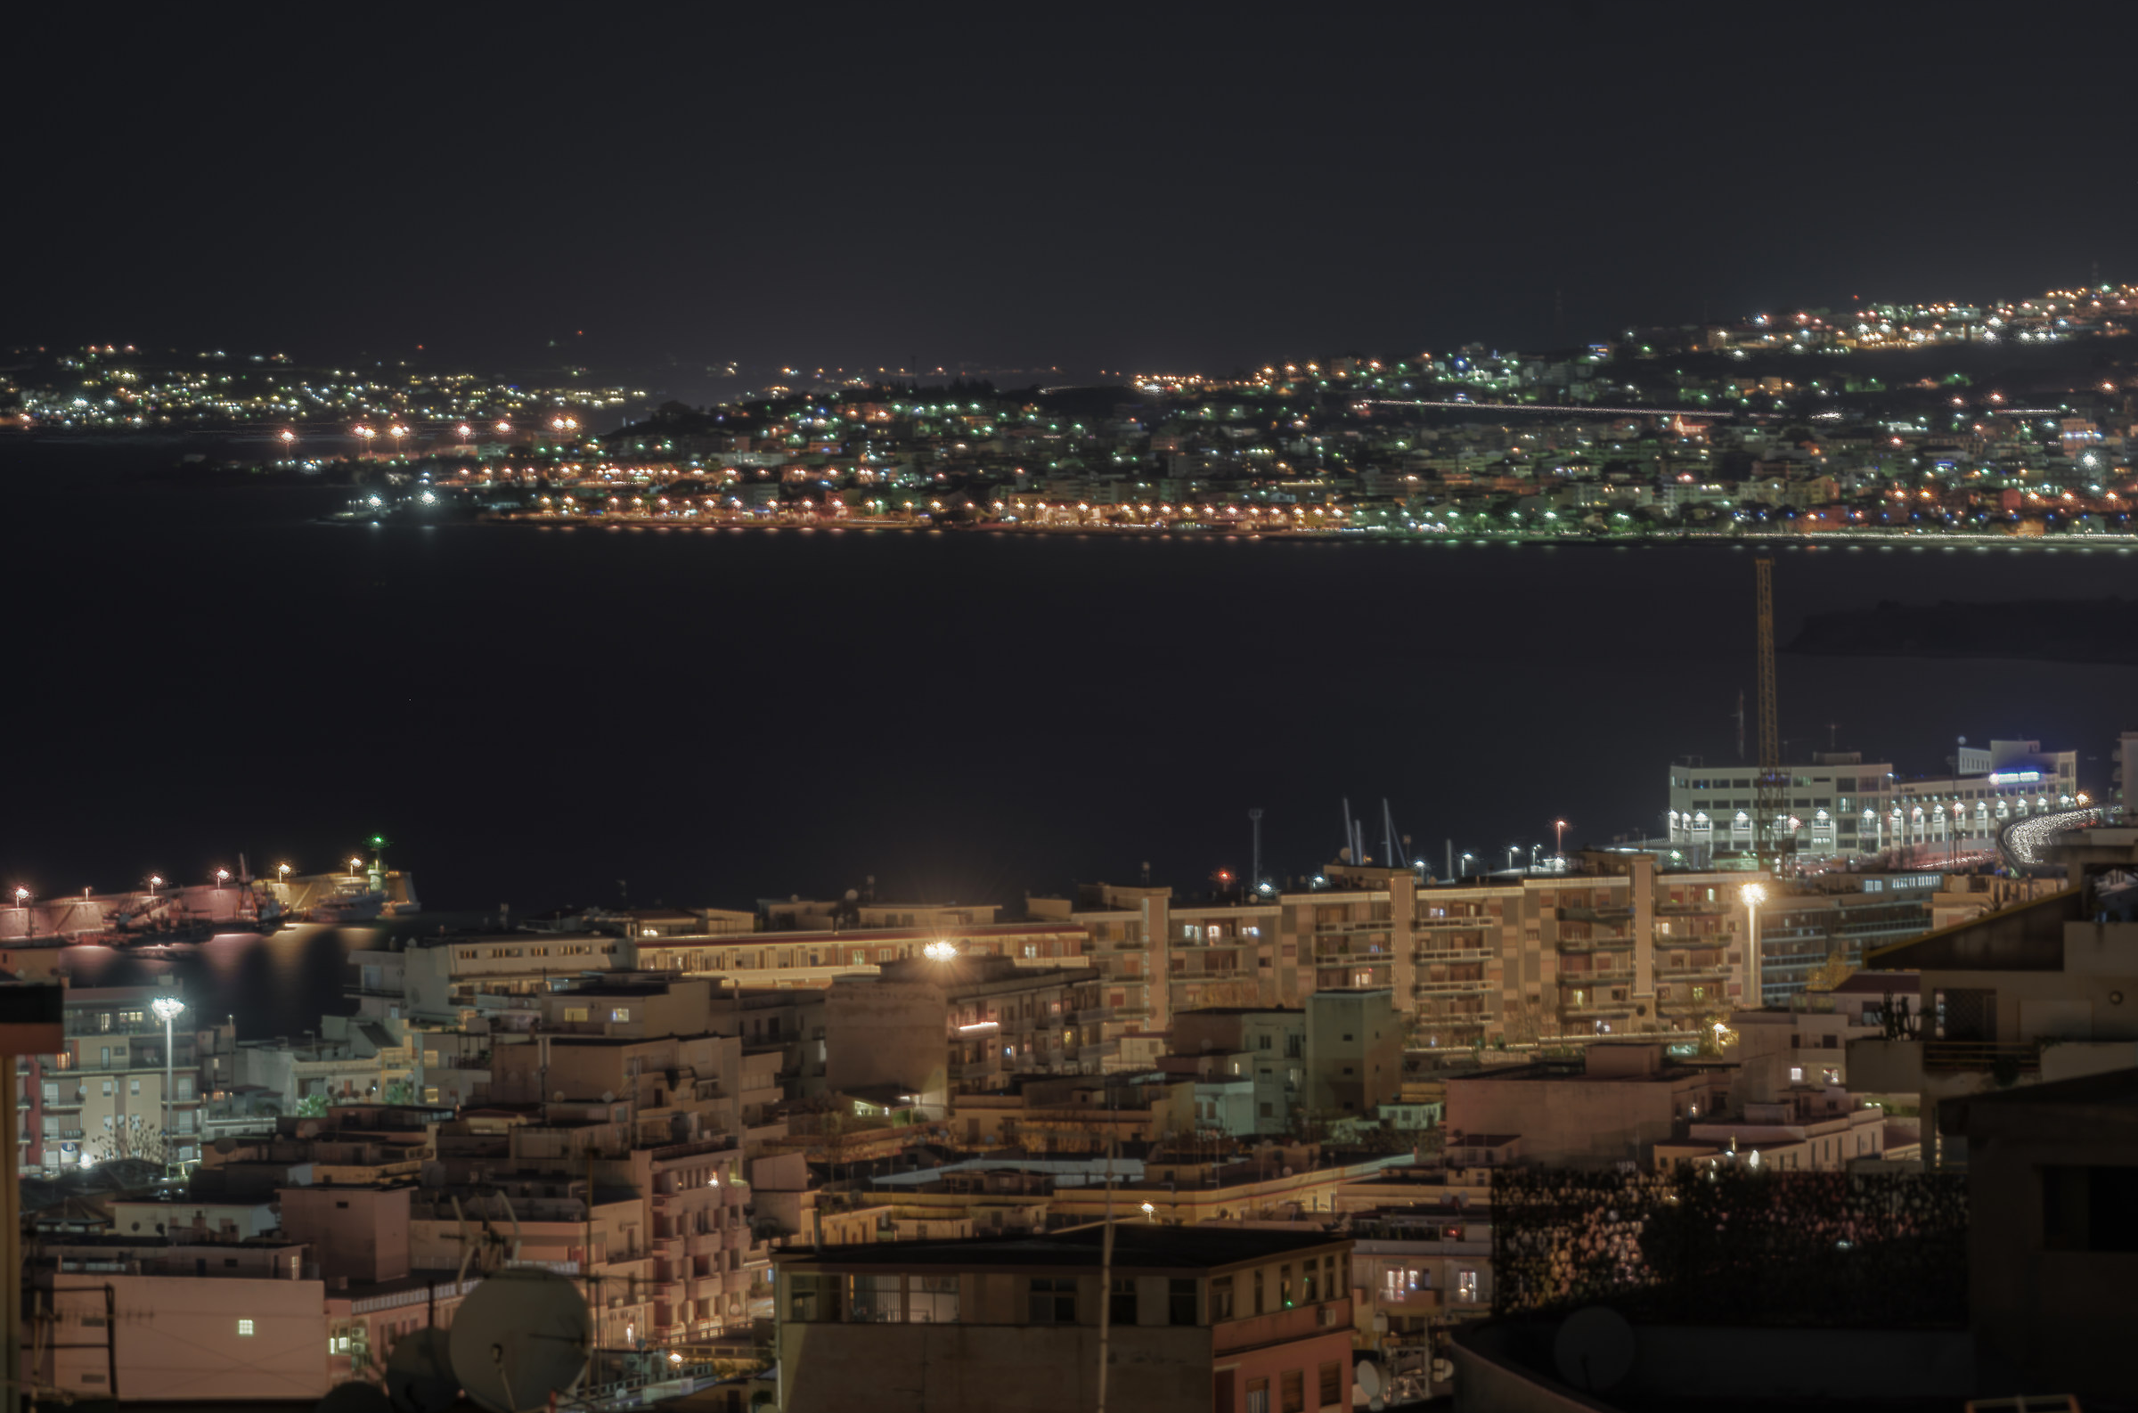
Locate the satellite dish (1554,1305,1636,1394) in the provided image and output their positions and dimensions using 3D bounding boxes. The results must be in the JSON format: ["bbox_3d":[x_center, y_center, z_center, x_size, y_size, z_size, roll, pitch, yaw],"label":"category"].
[{"bbox_3d":[5.227,6.392,118.000,0.820,0.890,0.500,0,-5,16],"label":"satellite dish"}]

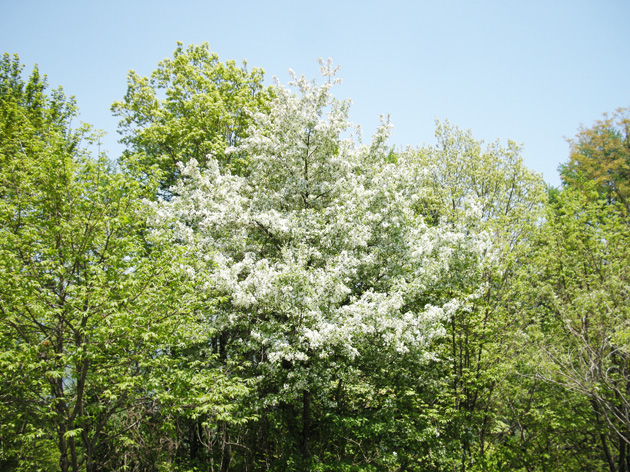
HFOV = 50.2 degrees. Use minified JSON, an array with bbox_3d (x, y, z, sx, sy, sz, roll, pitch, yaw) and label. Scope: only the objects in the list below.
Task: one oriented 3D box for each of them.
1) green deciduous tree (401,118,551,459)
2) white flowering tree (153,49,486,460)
[{"bbox_3d":[3.506,1.021,14.702,3.190,7.410,3.300,0,-12,0],"label":"green deciduous tree"},{"bbox_3d":[0.186,0.330,13.212,6.670,8.160,6.000,0,-12,0],"label":"white flowering tree"}]

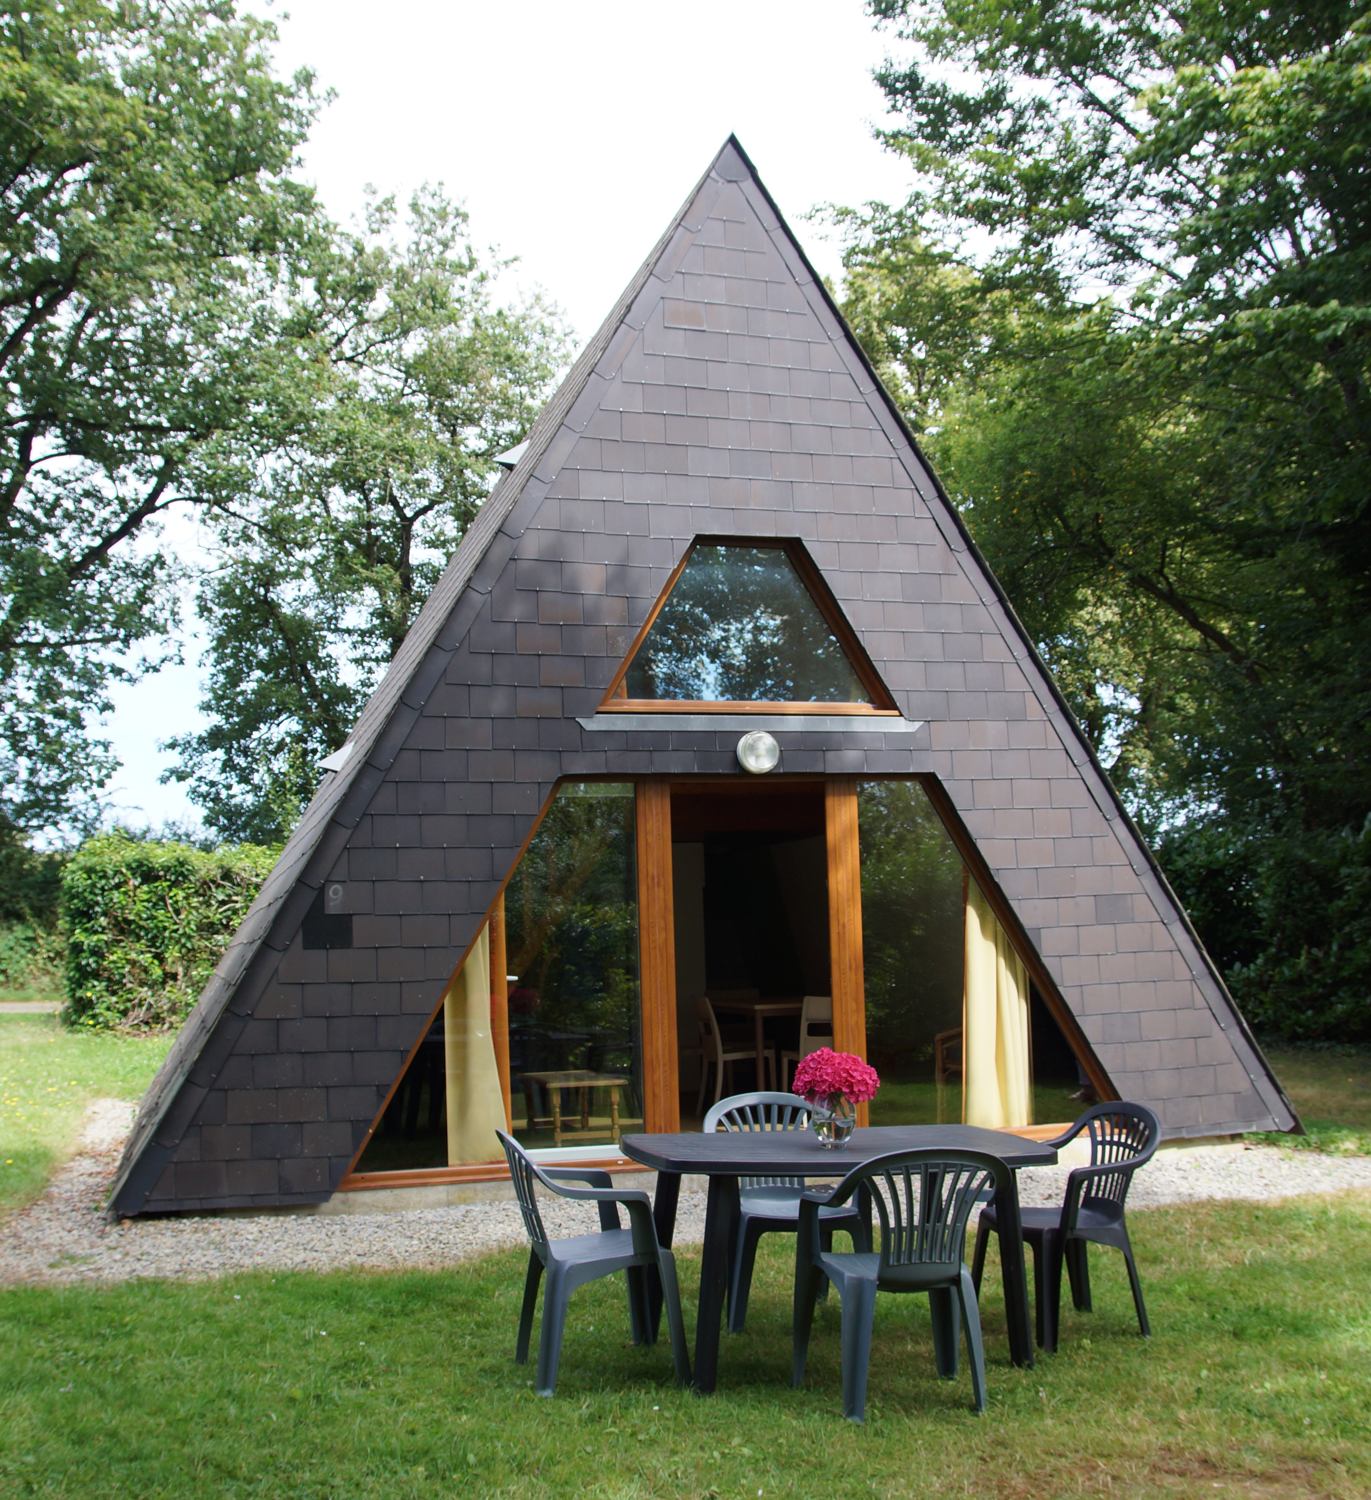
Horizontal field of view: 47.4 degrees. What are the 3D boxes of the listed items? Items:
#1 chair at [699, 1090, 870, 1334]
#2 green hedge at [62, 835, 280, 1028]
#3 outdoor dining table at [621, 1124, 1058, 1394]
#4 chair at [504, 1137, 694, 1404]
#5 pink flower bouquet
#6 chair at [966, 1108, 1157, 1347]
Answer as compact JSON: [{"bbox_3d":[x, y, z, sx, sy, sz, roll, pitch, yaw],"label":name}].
[{"bbox_3d":[0.398,1.778,6.099,0.560,0.800,0.560,0,-7,-9],"label":"chair"},{"bbox_3d":[-7.064,2.663,22.293,3.500,2.638,1.300,0,-7,-8],"label":"green hedge"},{"bbox_3d":[0.525,1.739,5.445,1.380,0.720,0.880,1,-7,-14],"label":"outdoor dining table"},{"bbox_3d":[-0.349,1.694,5.285,0.560,0.800,0.560,1,-7,-17],"label":"chair"},{"bbox_3d":[0.532,1.213,5.517,0.295,0.335,0.280,-1,-7,0],"label":"pink flower bouquet"},{"bbox_3d":[1.429,1.724,5.780,0.560,0.800,0.560,1,-7,-20],"label":"chair"}]

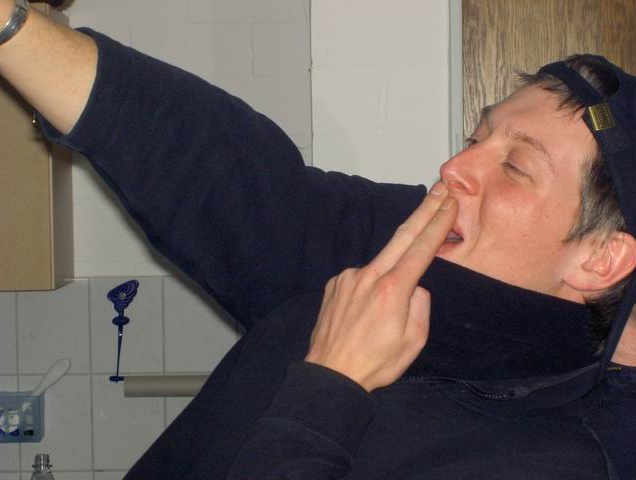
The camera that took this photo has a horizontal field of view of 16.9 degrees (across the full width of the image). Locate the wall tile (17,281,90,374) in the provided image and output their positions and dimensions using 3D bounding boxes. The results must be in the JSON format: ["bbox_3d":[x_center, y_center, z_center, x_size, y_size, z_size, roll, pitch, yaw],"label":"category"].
[{"bbox_3d":[-0.545,0.180,4.425,0.150,0.200,0.010,-1,3,0],"label":"wall tile"}]

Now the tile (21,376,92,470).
[{"bbox_3d":[-0.541,0.379,4.435,0.150,0.200,0.010,-1,3,0],"label":"tile"}]

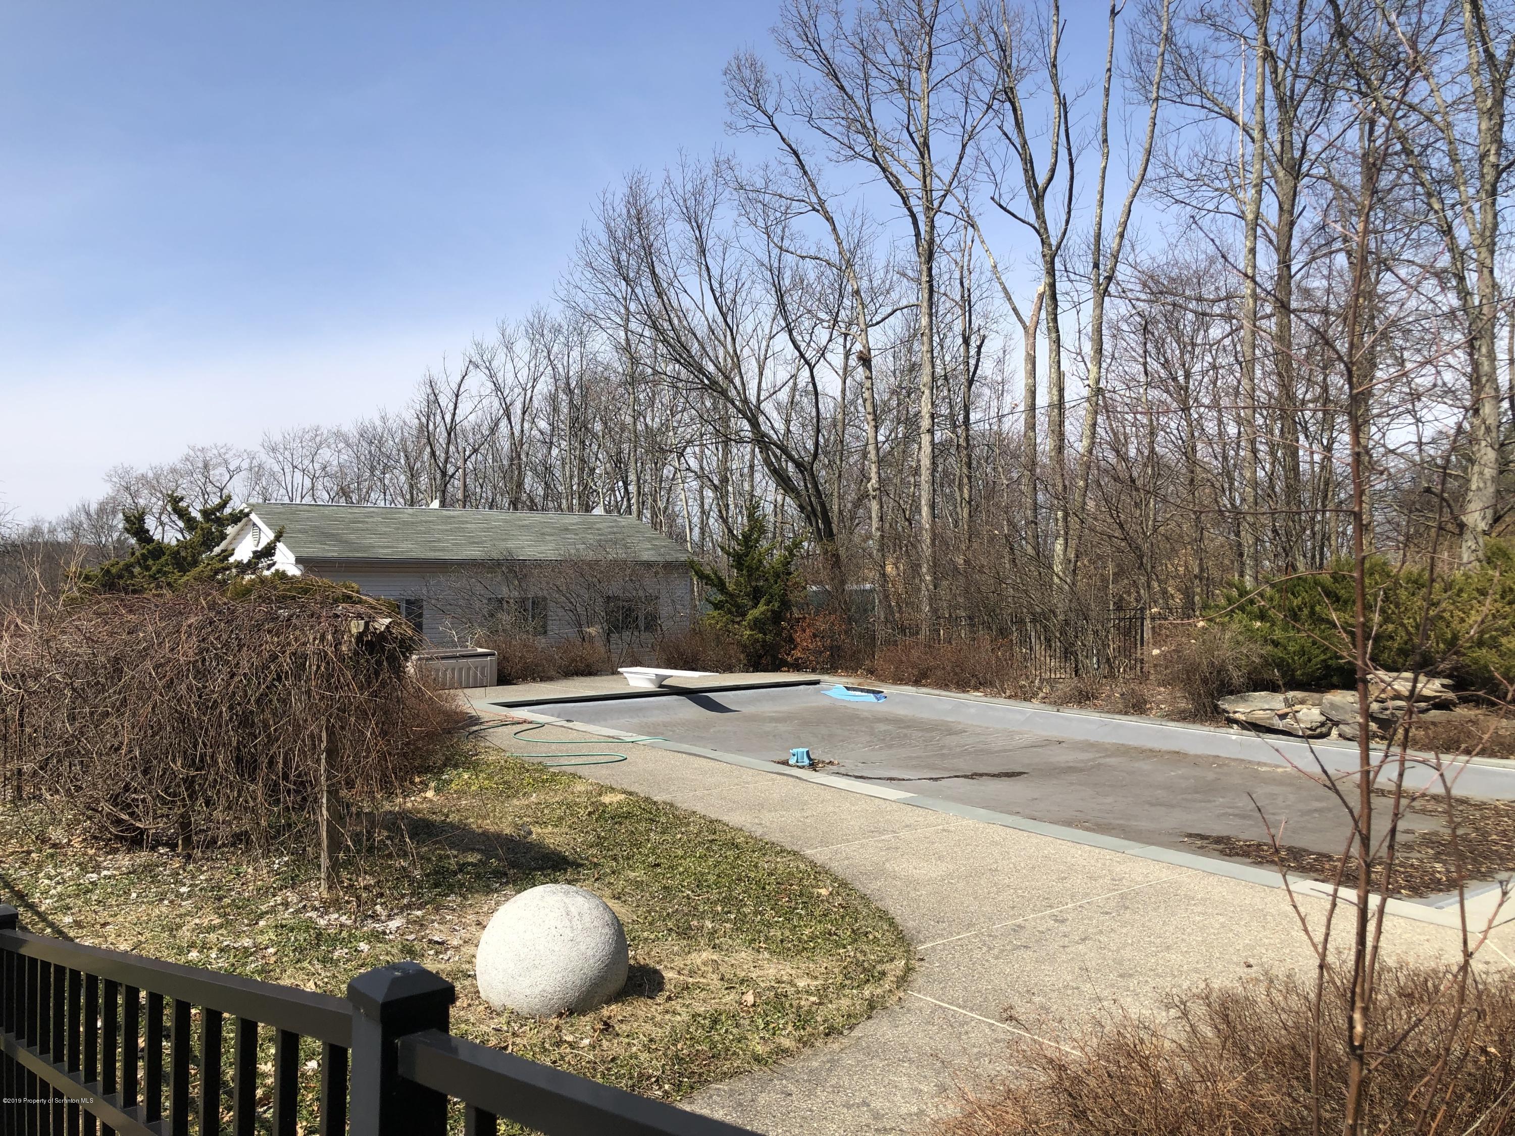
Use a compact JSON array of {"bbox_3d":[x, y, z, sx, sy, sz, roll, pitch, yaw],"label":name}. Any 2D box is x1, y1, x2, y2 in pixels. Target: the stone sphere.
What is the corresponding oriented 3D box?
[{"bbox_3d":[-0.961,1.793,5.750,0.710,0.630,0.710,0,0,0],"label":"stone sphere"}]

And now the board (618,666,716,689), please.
[{"bbox_3d":[-1.450,1.800,19.800,0.460,0.330,2.400,0,0,-38],"label":"board"}]

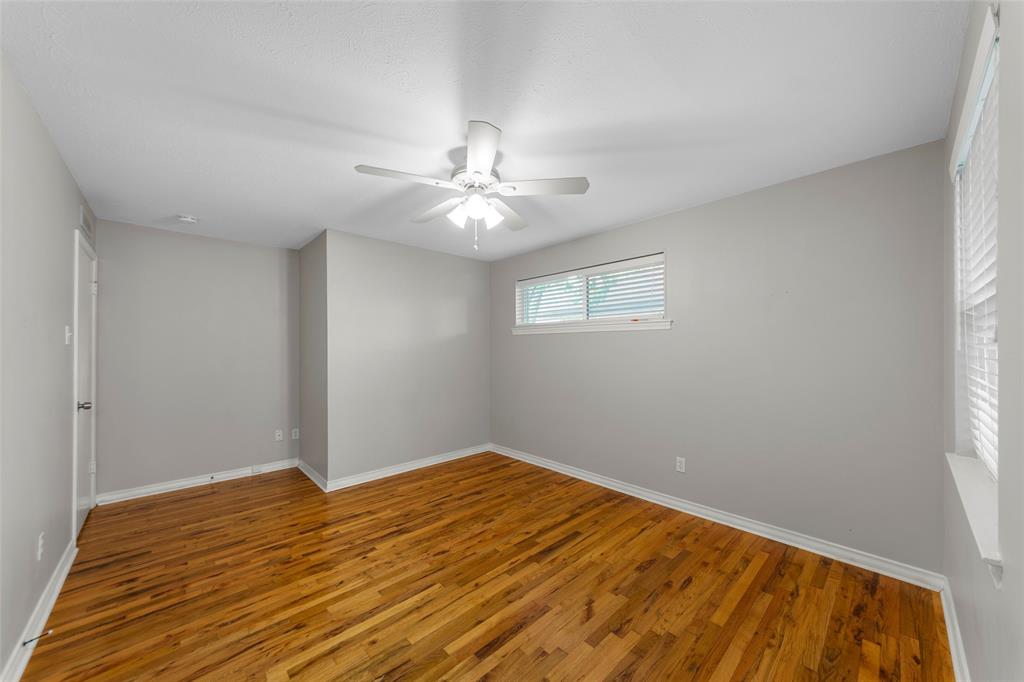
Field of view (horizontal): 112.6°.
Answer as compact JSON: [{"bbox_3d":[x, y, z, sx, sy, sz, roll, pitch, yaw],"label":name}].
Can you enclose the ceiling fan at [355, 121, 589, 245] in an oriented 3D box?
[{"bbox_3d":[-0.214,-0.822,2.001,1.300,0.490,1.240,0,-1,-10],"label":"ceiling fan"}]

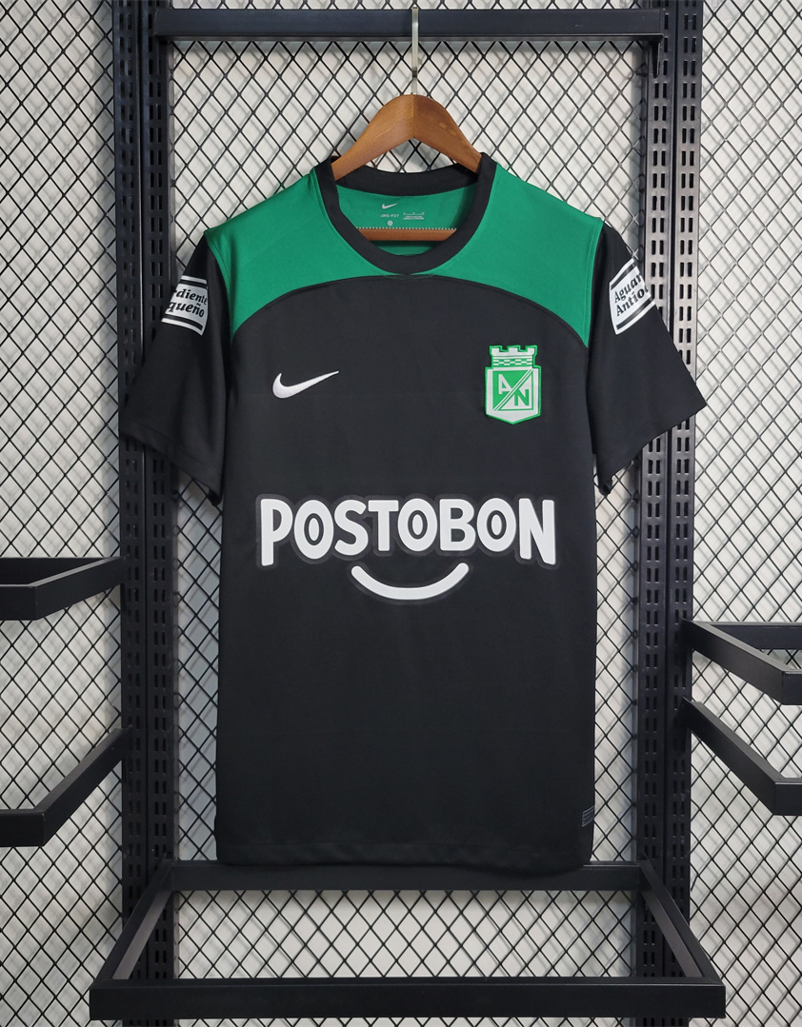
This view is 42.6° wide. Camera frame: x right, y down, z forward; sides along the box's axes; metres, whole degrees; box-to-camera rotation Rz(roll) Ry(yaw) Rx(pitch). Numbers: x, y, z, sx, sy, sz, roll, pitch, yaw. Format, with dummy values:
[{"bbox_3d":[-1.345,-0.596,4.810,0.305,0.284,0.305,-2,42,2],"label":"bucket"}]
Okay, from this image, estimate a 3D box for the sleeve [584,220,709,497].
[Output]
[{"bbox_3d":[0.262,-0.165,1.100,0.128,0.288,0.075,0,2,1],"label":"sleeve"}]

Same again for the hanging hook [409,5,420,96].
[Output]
[{"bbox_3d":[0.015,-0.500,1.110,0.010,0.097,0.045,0,2,1],"label":"hanging hook"}]

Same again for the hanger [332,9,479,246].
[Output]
[{"bbox_3d":[0.007,-0.416,1.100,0.420,0.250,0.050,0,2,1],"label":"hanger"}]

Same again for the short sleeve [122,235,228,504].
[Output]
[{"bbox_3d":[-0.242,-0.154,1.100,0.116,0.285,0.075,0,2,1],"label":"short sleeve"}]

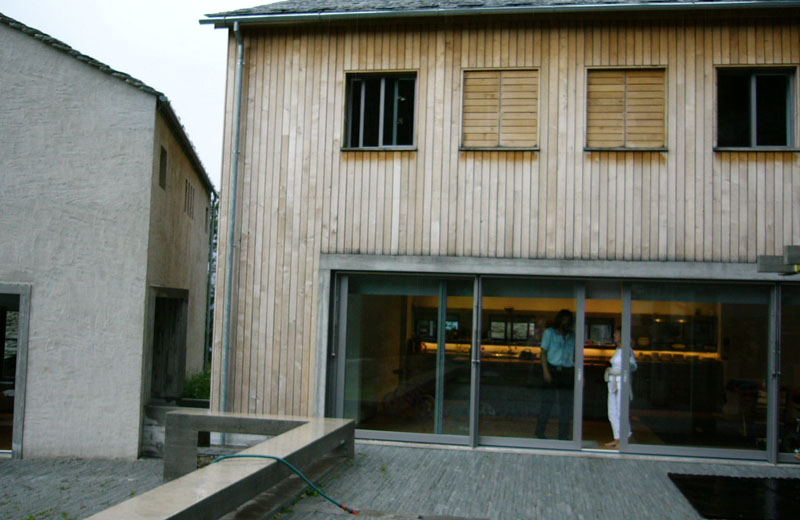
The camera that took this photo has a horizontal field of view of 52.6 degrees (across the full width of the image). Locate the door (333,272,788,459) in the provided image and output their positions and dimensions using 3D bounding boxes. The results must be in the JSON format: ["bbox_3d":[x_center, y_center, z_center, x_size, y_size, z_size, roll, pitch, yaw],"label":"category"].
[{"bbox_3d":[1.937,1.358,10.693,5.853,2.262,0.150,1,-4,8],"label":"door"}]

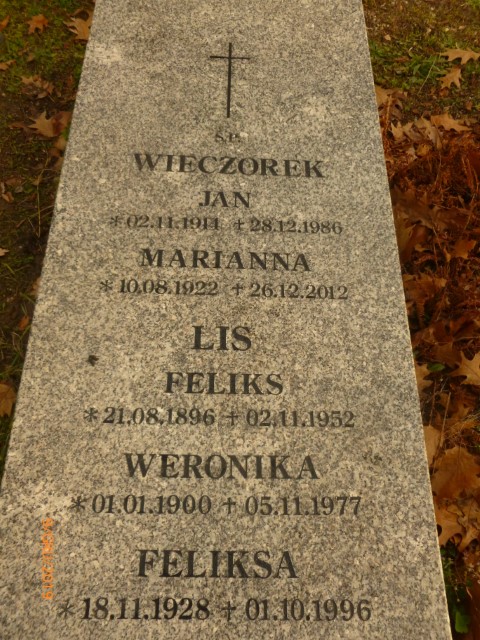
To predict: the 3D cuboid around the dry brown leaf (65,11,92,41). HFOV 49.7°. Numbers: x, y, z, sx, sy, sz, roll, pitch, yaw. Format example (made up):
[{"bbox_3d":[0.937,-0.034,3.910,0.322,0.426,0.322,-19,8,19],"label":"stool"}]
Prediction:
[{"bbox_3d":[-0.607,-1.109,1.949,0.105,0.040,0.150,-5,64,-4],"label":"dry brown leaf"}]

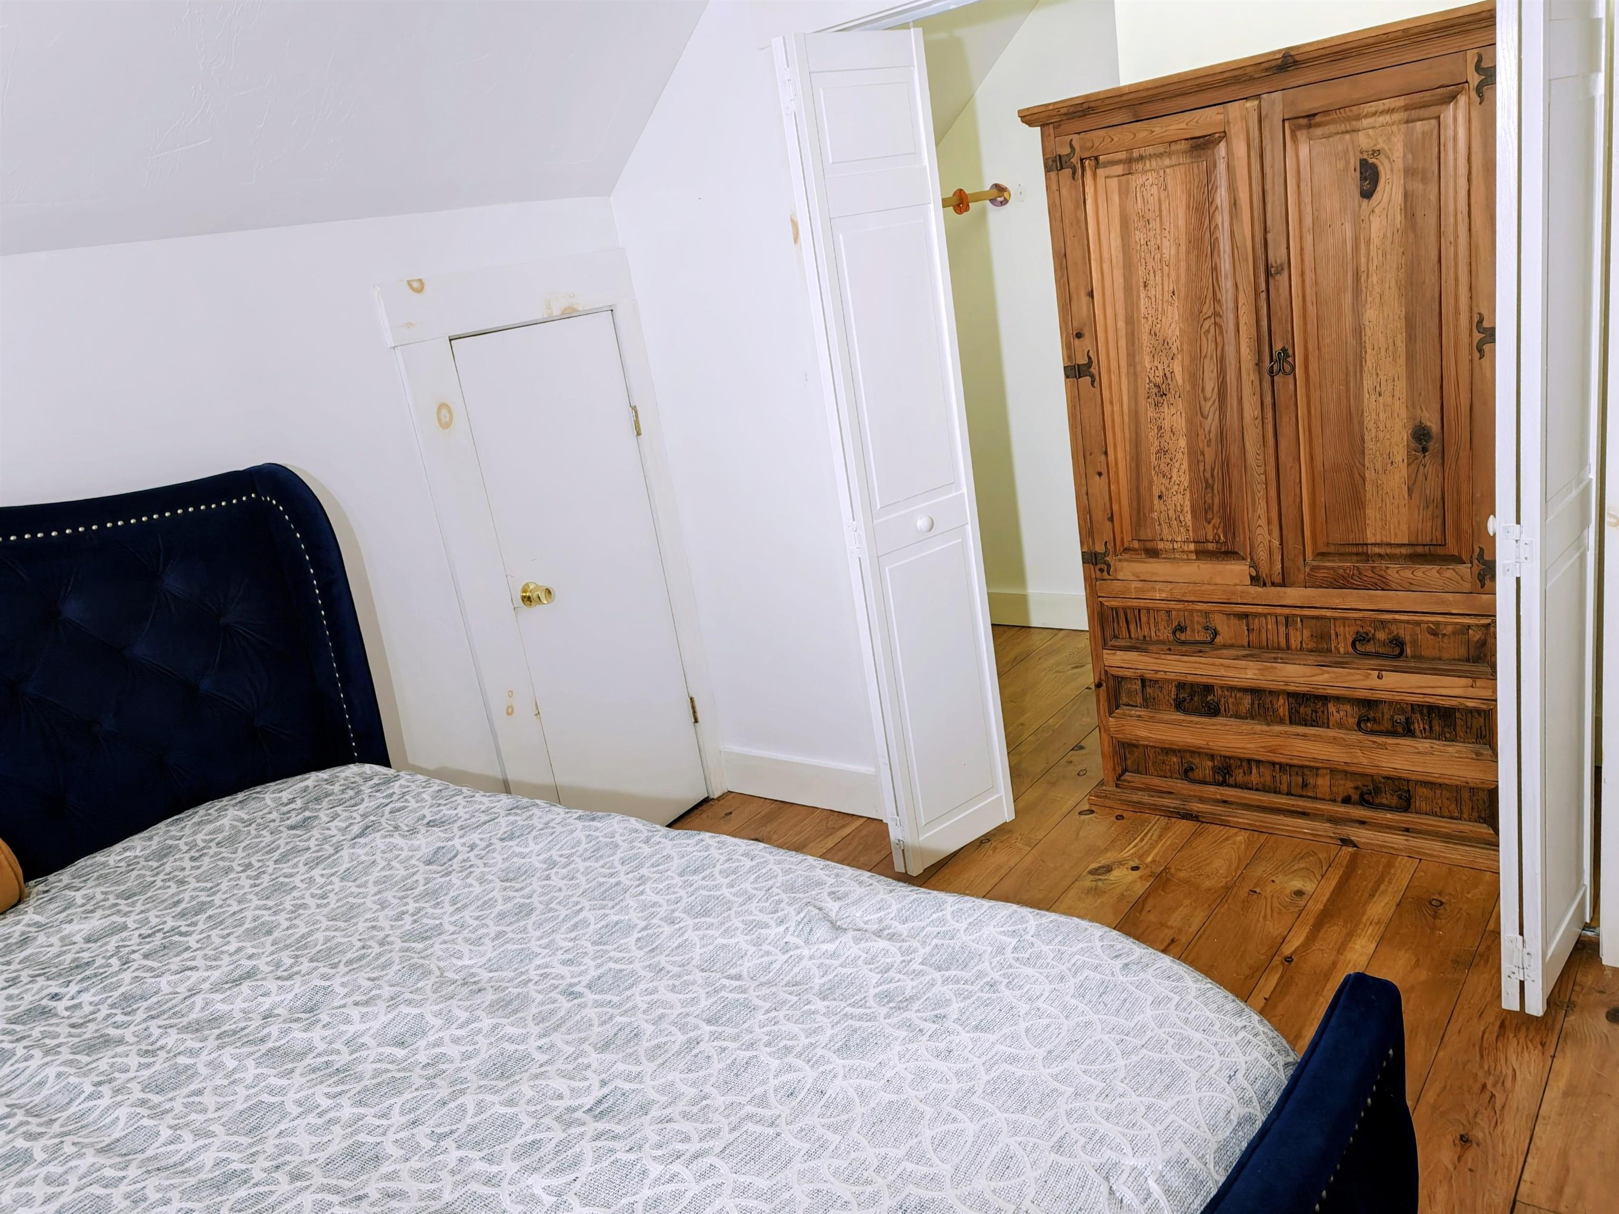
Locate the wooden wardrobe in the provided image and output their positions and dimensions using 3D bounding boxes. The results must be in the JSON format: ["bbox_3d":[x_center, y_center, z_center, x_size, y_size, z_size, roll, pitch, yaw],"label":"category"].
[{"bbox_3d":[1.219,-0.361,2.758,1.055,1.800,0.570,3,21,36],"label":"wooden wardrobe"}]

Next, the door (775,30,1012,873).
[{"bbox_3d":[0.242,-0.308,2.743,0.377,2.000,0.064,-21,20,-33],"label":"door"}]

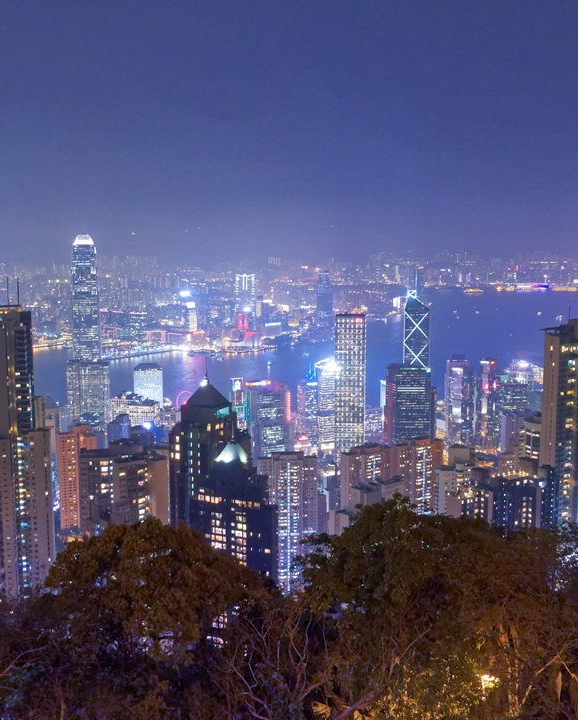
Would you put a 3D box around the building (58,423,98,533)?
[{"bbox_3d":[-194.370,111.290,745.000,25.000,102.000,25.000,-8,11,-43],"label":"building"}]

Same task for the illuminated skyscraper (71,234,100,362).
[{"bbox_3d":[-408.370,-42.360,1632.600,53.000,412.000,53.000,-2,9,-16],"label":"illuminated skyscraper"}]

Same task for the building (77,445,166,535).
[{"bbox_3d":[-88.660,82.670,432.280,43.000,80.000,28.000,-2,9,-15],"label":"building"}]

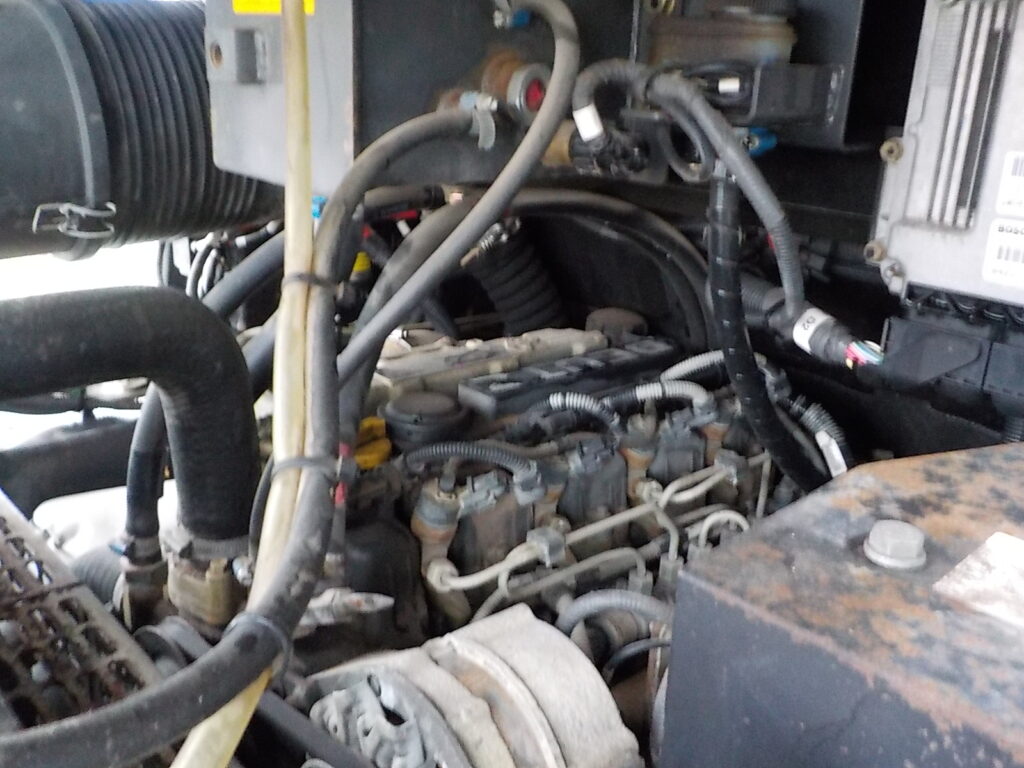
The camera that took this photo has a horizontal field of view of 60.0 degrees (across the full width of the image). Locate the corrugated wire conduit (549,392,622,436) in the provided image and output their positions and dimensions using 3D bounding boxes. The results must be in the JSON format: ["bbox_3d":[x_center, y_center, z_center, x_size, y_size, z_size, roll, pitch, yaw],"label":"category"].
[{"bbox_3d":[0.057,0.023,0.700,0.058,0.030,0.026,-2,18,-11],"label":"corrugated wire conduit"}]

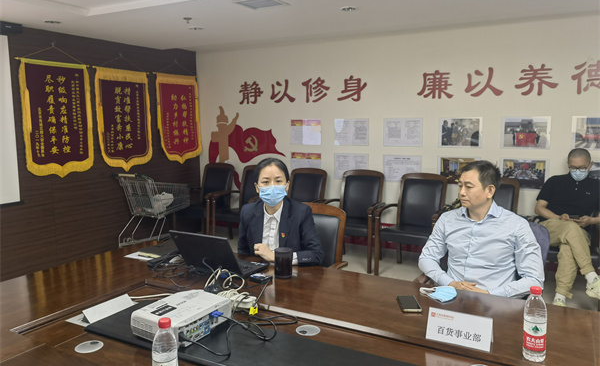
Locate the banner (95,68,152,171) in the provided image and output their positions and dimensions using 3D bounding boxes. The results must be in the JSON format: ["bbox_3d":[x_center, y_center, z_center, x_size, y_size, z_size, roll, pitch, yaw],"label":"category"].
[{"bbox_3d":[-1.961,-0.691,5.298,0.030,1.143,0.780,4,9,28],"label":"banner"}]

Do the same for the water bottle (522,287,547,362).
[{"bbox_3d":[0.742,0.443,1.474,0.064,0.232,0.064,4,8,28],"label":"water bottle"}]

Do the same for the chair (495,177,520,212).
[{"bbox_3d":[1.682,0.437,4.238,0.600,0.920,0.660,4,9,28],"label":"chair"}]

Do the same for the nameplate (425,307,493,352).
[{"bbox_3d":[0.538,0.483,1.576,0.204,0.100,0.075,4,9,29],"label":"nameplate"}]

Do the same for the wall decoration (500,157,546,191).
[{"bbox_3d":[2.179,-0.082,4.557,0.430,0.308,0.020,4,8,28],"label":"wall decoration"}]

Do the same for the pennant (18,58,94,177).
[{"bbox_3d":[-2.367,-0.612,4.627,0.040,1.120,0.740,4,8,28],"label":"pennant"}]

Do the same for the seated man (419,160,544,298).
[{"bbox_3d":[0.851,0.551,2.291,0.600,1.300,0.660,4,9,32],"label":"seated man"}]

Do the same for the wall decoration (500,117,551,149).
[{"bbox_3d":[2.195,-0.490,4.561,0.436,0.314,0.020,4,9,29],"label":"wall decoration"}]

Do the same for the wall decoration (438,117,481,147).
[{"bbox_3d":[1.661,-0.527,4.863,0.436,0.314,0.020,4,9,29],"label":"wall decoration"}]

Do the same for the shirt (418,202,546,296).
[{"bbox_3d":[0.888,0.343,2.336,0.590,0.480,0.370,4,9,32],"label":"shirt"}]

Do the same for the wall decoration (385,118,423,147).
[{"bbox_3d":[1.131,-0.561,5.164,0.436,0.314,0.020,4,9,29],"label":"wall decoration"}]

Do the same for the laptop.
[{"bbox_3d":[-0.389,0.319,2.282,0.345,0.210,0.340,4,9,28],"label":"laptop"}]

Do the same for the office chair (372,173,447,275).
[{"bbox_3d":[1.118,0.399,4.537,0.600,0.920,0.660,4,9,28],"label":"office chair"}]

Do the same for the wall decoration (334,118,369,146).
[{"bbox_3d":[0.593,-0.597,5.468,0.436,0.314,0.020,4,9,29],"label":"wall decoration"}]

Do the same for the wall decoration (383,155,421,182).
[{"bbox_3d":[1.127,-0.153,5.144,0.420,0.298,0.010,4,9,28],"label":"wall decoration"}]

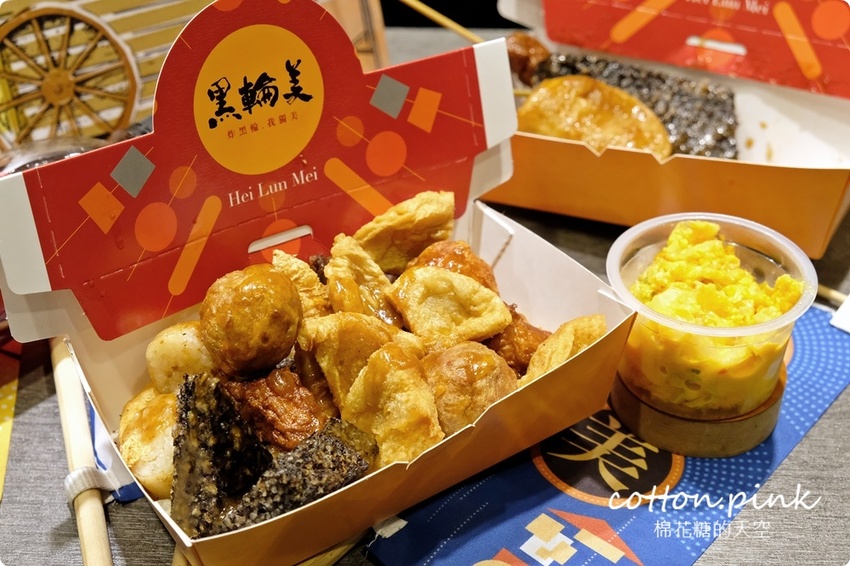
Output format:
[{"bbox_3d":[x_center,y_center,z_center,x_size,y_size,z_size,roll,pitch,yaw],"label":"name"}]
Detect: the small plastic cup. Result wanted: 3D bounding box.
[{"bbox_3d":[0.110,0.015,0.460,0.079,0.049,0.079,-1,37,0],"label":"small plastic cup"}]

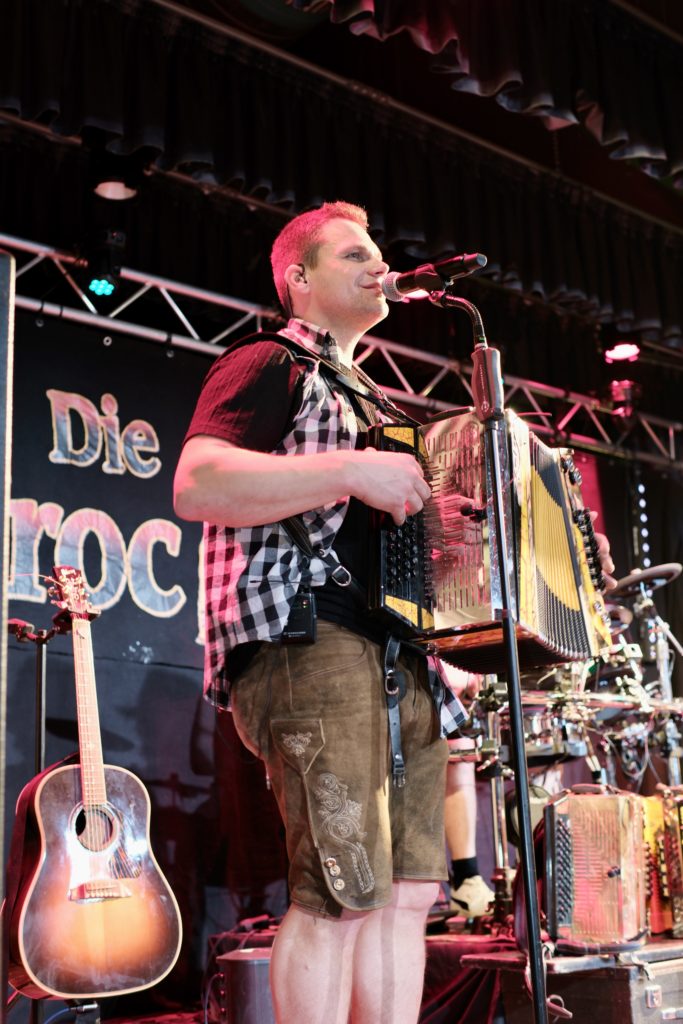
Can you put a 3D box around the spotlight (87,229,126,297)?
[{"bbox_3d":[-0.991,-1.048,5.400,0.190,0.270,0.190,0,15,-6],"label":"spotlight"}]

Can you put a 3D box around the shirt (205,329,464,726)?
[{"bbox_3d":[-0.028,0.024,2.420,0.330,0.750,0.480,-8,-12,32],"label":"shirt"}]

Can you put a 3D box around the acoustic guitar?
[{"bbox_3d":[-0.614,0.608,3.041,0.410,1.030,0.125,5,-19,-37],"label":"acoustic guitar"}]

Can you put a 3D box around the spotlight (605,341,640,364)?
[{"bbox_3d":[1.603,-0.927,7.300,0.200,0.230,0.200,4,-57,-26],"label":"spotlight"}]

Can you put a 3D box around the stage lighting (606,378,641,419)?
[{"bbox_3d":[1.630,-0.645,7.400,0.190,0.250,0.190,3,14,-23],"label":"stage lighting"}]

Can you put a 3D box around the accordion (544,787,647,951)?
[{"bbox_3d":[0.647,0.905,3.250,0.255,0.380,0.240,-5,-11,20],"label":"accordion"}]

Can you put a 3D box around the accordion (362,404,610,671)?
[{"bbox_3d":[0.278,0.050,2.420,0.290,0.400,0.380,-8,-18,32],"label":"accordion"}]

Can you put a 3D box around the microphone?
[{"bbox_3d":[0.160,-0.415,2.260,0.240,0.052,0.052,-6,-11,43],"label":"microphone"}]

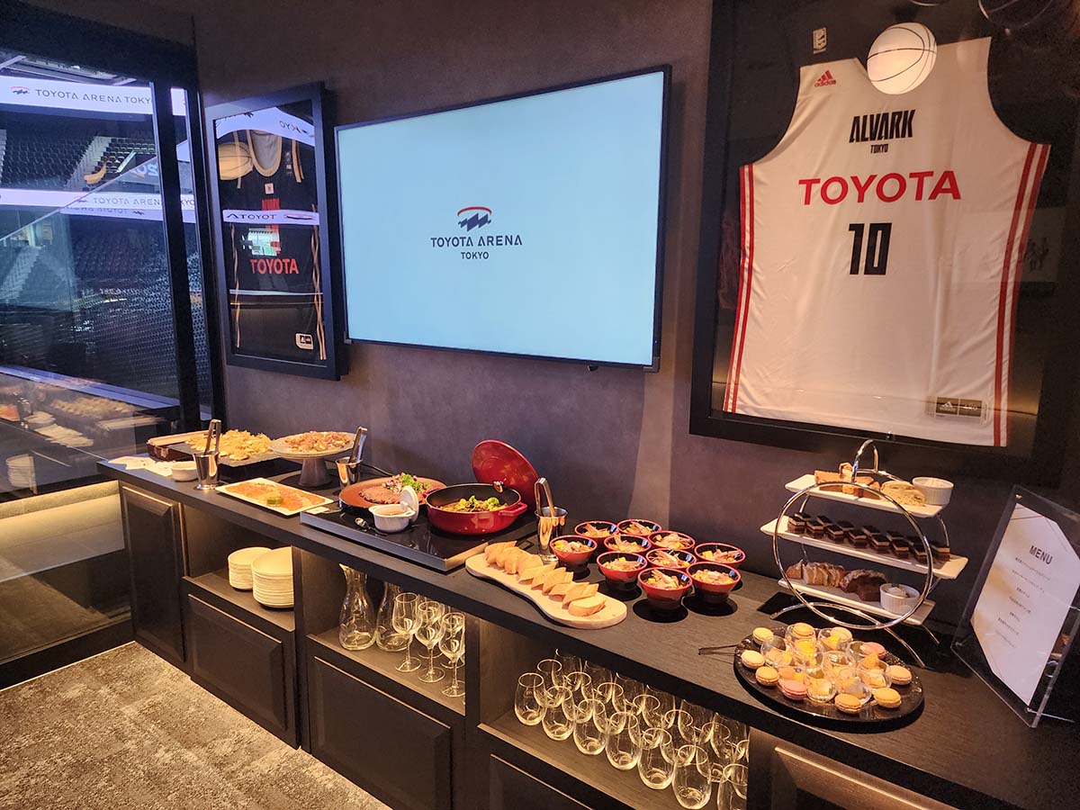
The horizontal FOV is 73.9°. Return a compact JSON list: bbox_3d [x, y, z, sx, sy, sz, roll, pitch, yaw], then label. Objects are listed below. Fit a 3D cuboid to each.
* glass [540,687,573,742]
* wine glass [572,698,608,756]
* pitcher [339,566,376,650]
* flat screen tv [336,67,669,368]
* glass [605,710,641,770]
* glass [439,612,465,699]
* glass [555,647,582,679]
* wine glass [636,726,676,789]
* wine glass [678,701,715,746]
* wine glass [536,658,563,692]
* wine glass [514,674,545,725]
[{"bbox_3d":[0.046,0.732,1.699,0.077,0.106,0.077,0,11,0],"label":"glass"},{"bbox_3d":[0.117,0.742,1.648,0.077,0.106,0.077,0,11,0],"label":"wine glass"},{"bbox_3d":[-0.534,0.574,2.095,0.110,0.262,0.107,-2,11,-10],"label":"pitcher"},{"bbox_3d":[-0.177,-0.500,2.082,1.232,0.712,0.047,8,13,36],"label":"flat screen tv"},{"bbox_3d":[0.184,0.743,1.579,0.077,0.106,0.077,0,10,0],"label":"glass"},{"bbox_3d":[-0.218,0.643,1.854,0.080,0.199,0.080,0,10,0],"label":"glass"},{"bbox_3d":[0.074,0.689,1.872,0.077,0.106,0.077,0,10,0],"label":"glass"},{"bbox_3d":[0.251,0.762,1.542,0.077,0.106,0.077,0,11,0],"label":"wine glass"},{"bbox_3d":[0.366,0.736,1.685,0.077,0.106,0.077,0,11,0],"label":"wine glass"},{"bbox_3d":[0.025,0.702,1.801,0.077,0.106,0.077,0,10,0],"label":"wine glass"},{"bbox_3d":[-0.021,0.722,1.754,0.077,0.106,0.077,0,11,0],"label":"wine glass"}]

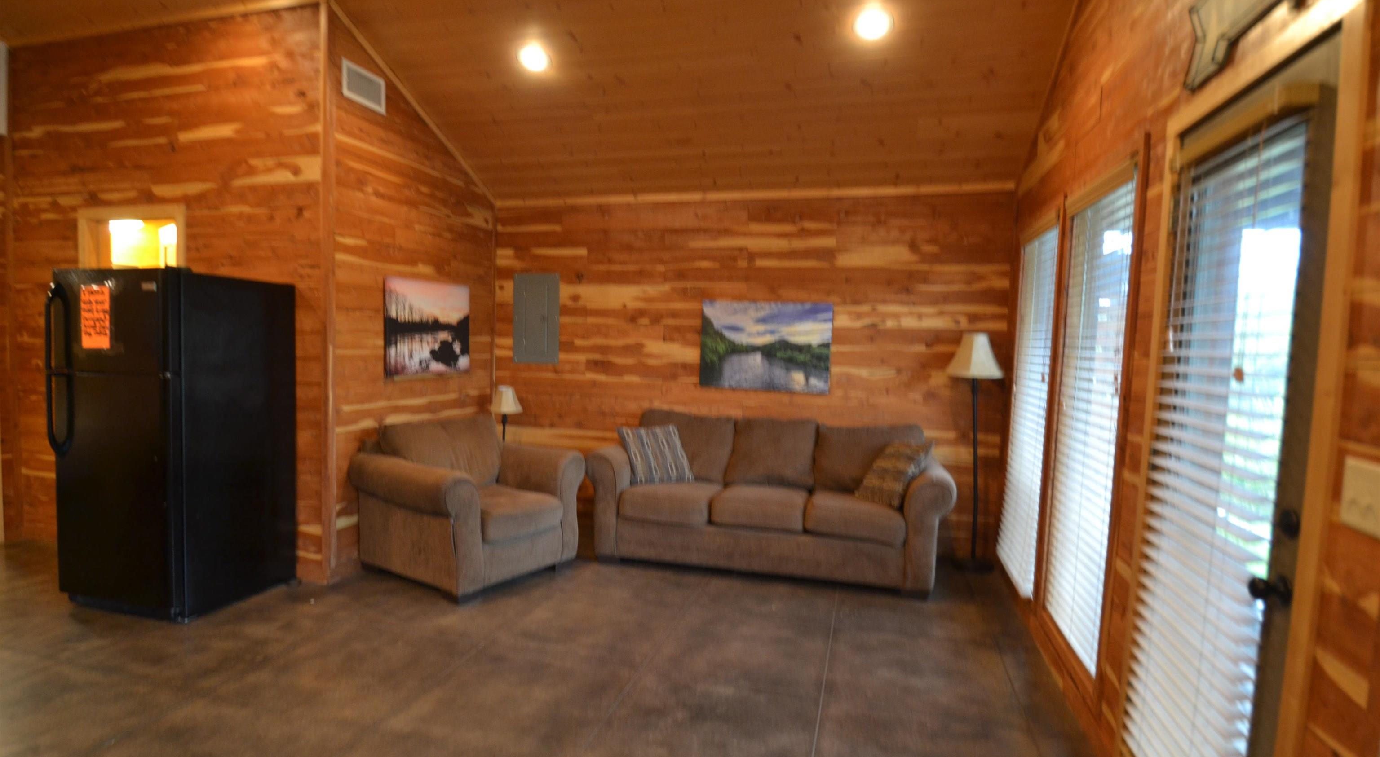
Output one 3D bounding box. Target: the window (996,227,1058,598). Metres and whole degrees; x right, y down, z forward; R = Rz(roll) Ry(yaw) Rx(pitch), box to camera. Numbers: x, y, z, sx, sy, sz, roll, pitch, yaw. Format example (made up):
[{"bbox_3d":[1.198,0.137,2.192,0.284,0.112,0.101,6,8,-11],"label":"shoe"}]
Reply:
[{"bbox_3d":[1.859,0.159,3.577,0.050,1.870,0.790,3,4,15],"label":"window"}]

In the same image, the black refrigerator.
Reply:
[{"bbox_3d":[-2.610,0.306,3.333,0.720,1.650,0.740,3,4,15],"label":"black refrigerator"}]

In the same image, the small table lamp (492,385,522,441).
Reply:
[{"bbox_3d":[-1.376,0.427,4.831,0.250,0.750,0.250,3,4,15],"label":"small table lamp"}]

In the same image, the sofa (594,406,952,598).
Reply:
[{"bbox_3d":[0.502,0.722,4.245,2.180,0.890,0.890,3,4,13],"label":"sofa"}]

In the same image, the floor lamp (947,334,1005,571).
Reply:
[{"bbox_3d":[1.779,0.467,4.076,0.335,1.500,0.335,3,4,15],"label":"floor lamp"}]

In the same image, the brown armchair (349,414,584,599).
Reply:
[{"bbox_3d":[-1.321,0.684,3.967,0.900,0.890,1.000,5,5,35],"label":"brown armchair"}]

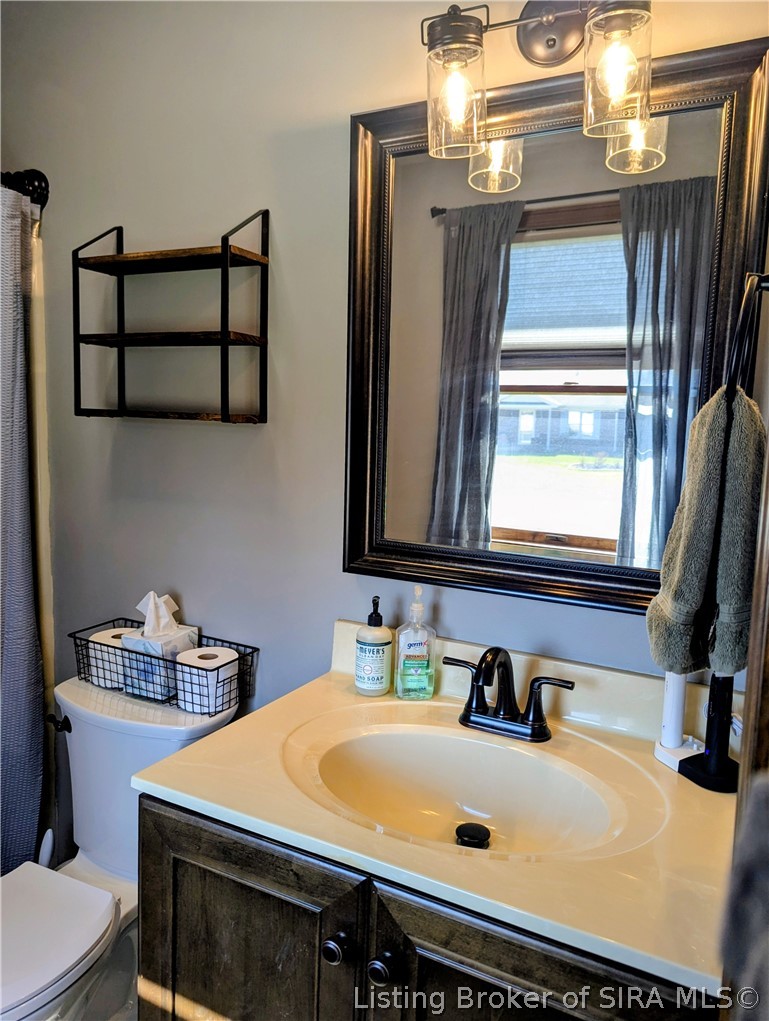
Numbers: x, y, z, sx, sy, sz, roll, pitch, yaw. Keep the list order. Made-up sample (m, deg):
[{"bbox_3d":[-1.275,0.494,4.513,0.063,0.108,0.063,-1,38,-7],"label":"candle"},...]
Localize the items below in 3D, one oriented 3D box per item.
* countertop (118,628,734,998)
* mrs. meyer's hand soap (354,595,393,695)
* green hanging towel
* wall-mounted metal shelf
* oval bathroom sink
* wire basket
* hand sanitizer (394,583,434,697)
[{"bbox_3d":[0.117,0.331,1.031,0.775,0.126,0.520,5,8,26],"label":"countertop"},{"bbox_3d":[-0.017,0.248,1.314,0.067,0.177,0.070,2,7,3],"label":"mrs. meyer's hand soap"},{"bbox_3d":[0.409,0.021,0.887,0.120,0.350,0.145,5,8,26],"label":"green hanging towel"},{"bbox_3d":[-0.446,-0.398,1.464,0.416,0.418,0.122,5,8,26],"label":"wall-mounted metal shelf"},{"bbox_3d":[0.112,0.441,1.061,0.570,0.140,0.445,5,8,26],"label":"oval bathroom sink"},{"bbox_3d":[-0.475,0.331,1.517,0.400,0.102,0.150,5,8,26],"label":"wire basket"},{"bbox_3d":[0.057,0.239,1.291,0.075,0.205,0.053,2,7,-2],"label":"hand sanitizer"}]

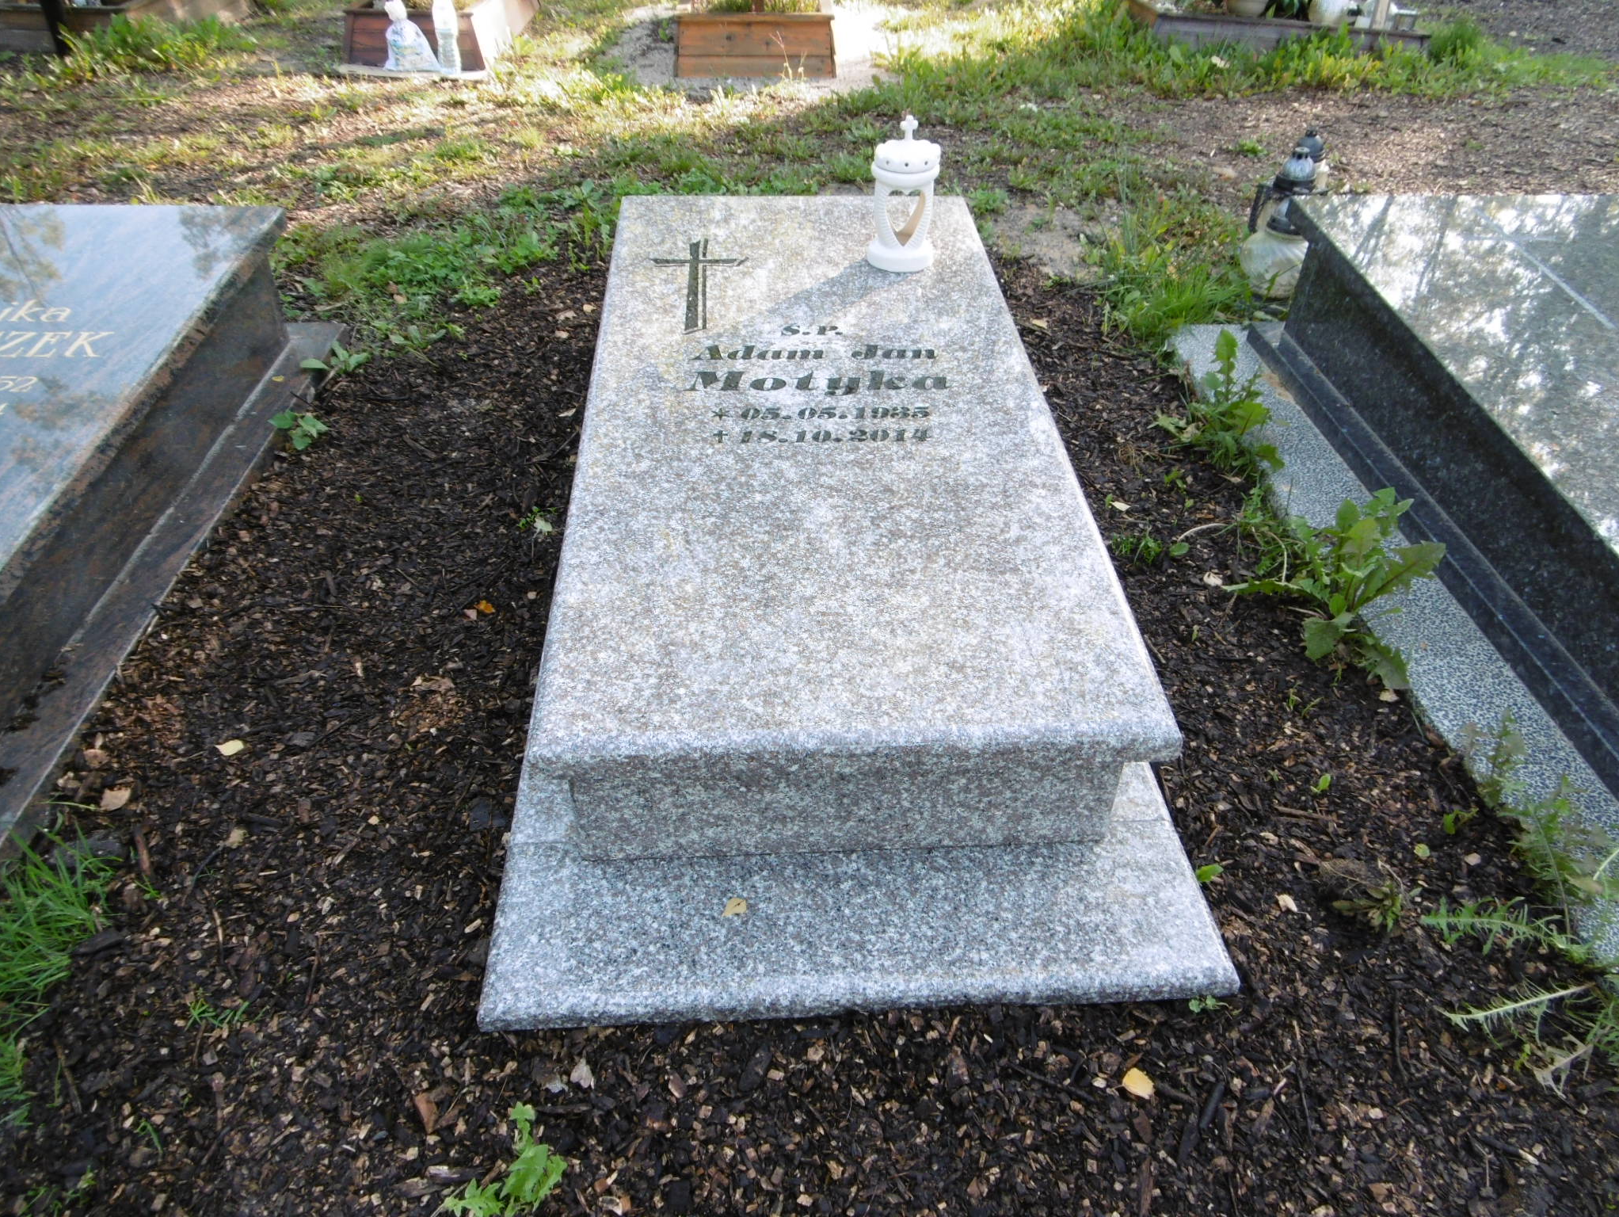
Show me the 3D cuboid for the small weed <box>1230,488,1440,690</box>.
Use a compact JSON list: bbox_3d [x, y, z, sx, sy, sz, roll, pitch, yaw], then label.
[{"bbox_3d":[0.991,-0.049,2.179,0.360,0.200,0.370,-1,39,-4],"label":"small weed"}]

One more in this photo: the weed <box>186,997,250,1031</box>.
[{"bbox_3d":[-0.778,0.533,1.480,0.076,0.030,0.045,-1,39,-4],"label":"weed"}]

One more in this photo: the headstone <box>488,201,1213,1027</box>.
[{"bbox_3d":[0.013,-0.249,2.038,0.940,0.378,1.946,-1,39,-3],"label":"headstone"}]

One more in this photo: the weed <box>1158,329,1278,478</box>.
[{"bbox_3d":[0.889,-0.457,2.445,0.250,0.215,0.240,-1,39,-3],"label":"weed"}]

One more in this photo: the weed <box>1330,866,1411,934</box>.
[{"bbox_3d":[0.836,0.435,1.681,0.105,0.050,0.095,-1,39,-4],"label":"weed"}]

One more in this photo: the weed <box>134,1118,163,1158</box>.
[{"bbox_3d":[-0.793,0.635,1.351,0.028,0.030,0.036,-1,39,-4],"label":"weed"}]

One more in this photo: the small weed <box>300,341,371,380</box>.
[{"bbox_3d":[-1.139,-0.600,2.695,0.152,0.050,0.110,-1,39,-3],"label":"small weed"}]

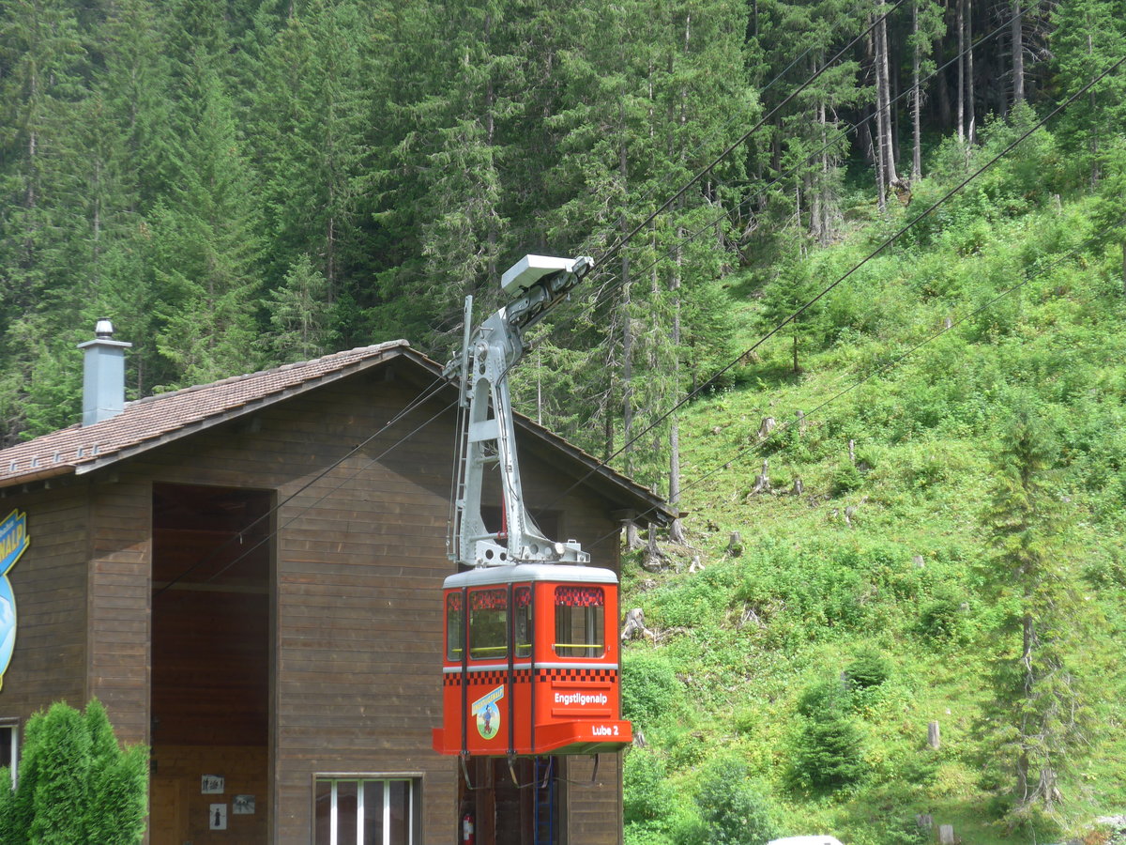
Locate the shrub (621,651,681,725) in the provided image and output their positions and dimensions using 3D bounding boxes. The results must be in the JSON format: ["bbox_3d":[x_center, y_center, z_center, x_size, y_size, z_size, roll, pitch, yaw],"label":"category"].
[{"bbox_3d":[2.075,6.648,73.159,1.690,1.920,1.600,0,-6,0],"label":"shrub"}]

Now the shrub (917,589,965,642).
[{"bbox_3d":[10.025,5.118,77.709,1.300,1.440,1.230,0,-6,0],"label":"shrub"}]

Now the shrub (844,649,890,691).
[{"bbox_3d":[7.792,6.351,74.913,1.250,1.150,1.190,0,-6,0],"label":"shrub"}]

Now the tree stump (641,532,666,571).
[{"bbox_3d":[2.537,3.588,82.017,0.740,1.160,0.700,0,-6,0],"label":"tree stump"}]

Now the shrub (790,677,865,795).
[{"bbox_3d":[6.366,7.466,70.059,1.840,2.690,1.750,0,-6,0],"label":"shrub"}]

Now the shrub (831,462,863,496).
[{"bbox_3d":[8.473,1.689,87.099,0.950,1.010,0.900,0,-6,0],"label":"shrub"}]

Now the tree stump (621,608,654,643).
[{"bbox_3d":[1.954,5.401,77.655,0.950,0.920,0.900,0,-6,0],"label":"tree stump"}]

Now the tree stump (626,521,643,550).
[{"bbox_3d":[2.016,3.217,83.292,0.590,0.910,0.560,0,-6,0],"label":"tree stump"}]

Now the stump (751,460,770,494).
[{"bbox_3d":[5.886,1.636,87.234,0.620,1.010,0.580,0,-6,0],"label":"stump"}]

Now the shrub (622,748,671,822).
[{"bbox_3d":[1.902,8.521,68.606,1.320,1.720,1.250,0,-6,0],"label":"shrub"}]

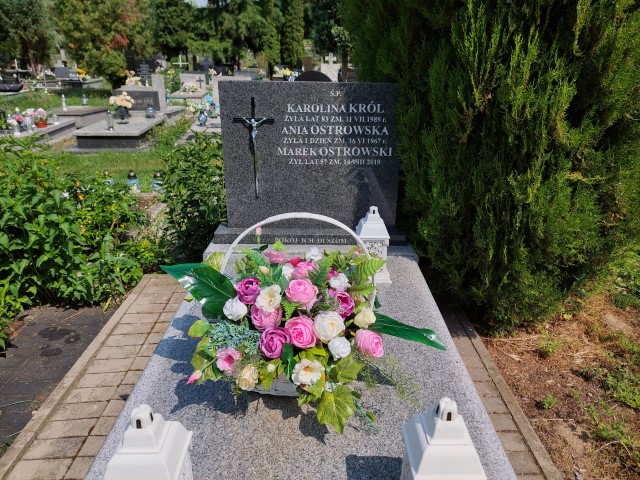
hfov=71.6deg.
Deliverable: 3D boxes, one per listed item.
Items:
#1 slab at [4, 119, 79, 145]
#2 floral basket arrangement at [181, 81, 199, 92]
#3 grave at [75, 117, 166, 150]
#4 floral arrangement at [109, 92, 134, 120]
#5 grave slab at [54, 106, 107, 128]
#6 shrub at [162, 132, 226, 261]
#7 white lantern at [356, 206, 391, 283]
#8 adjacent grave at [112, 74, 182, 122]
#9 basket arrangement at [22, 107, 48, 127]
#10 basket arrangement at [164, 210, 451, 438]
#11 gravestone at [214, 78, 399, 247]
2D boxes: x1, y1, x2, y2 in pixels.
[{"bbox_3d":[-4.904,-1.737,7.326,1.000,0.200,1.900,-1,24,0],"label":"slab"},{"bbox_3d":[-3.525,-4.142,12.056,0.460,0.340,0.380,-1,24,0],"label":"floral basket arrangement"},{"bbox_3d":[-3.334,-1.897,7.603,1.020,0.220,2.050,-4,24,-6],"label":"grave"},{"bbox_3d":[-3.399,-2.296,7.679,0.430,0.470,0.370,-1,24,0],"label":"floral arrangement"},{"bbox_3d":[-4.923,-2.553,9.152,0.850,0.200,1.350,-1,24,0],"label":"grave slab"},{"bbox_3d":[-0.803,-0.256,3.003,0.570,0.900,0.540,-1,24,0],"label":"shrub"},{"bbox_3d":[0.250,0.010,2.037,0.150,0.330,0.150,0,24,3],"label":"white lantern"},{"bbox_3d":[-3.399,-2.762,8.675,1.150,0.880,0.450,-2,24,-3],"label":"adjacent grave"},{"bbox_3d":[-4.758,-2.048,7.407,0.420,0.310,0.320,-1,24,0],"label":"basket arrangement"},{"bbox_3d":[-0.033,0.202,1.390,0.840,0.510,0.520,-1,24,0],"label":"basket arrangement"},{"bbox_3d":[-0.045,-0.355,2.110,0.860,0.740,0.170,0,20,0],"label":"gravestone"}]

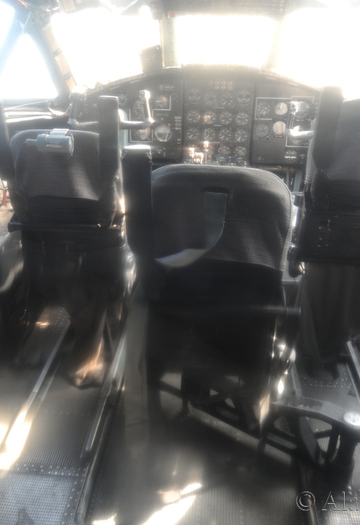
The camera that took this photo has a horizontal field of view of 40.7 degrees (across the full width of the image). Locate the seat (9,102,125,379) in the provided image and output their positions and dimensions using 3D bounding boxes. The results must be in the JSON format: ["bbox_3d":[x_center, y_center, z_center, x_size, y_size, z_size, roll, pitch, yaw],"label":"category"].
[{"bbox_3d":[-0.434,-0.186,2.255,0.510,1.200,0.630,2,27,4],"label":"seat"}]

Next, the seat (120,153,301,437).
[{"bbox_3d":[0.104,0.068,1.869,0.520,1.130,0.630,2,27,4],"label":"seat"}]

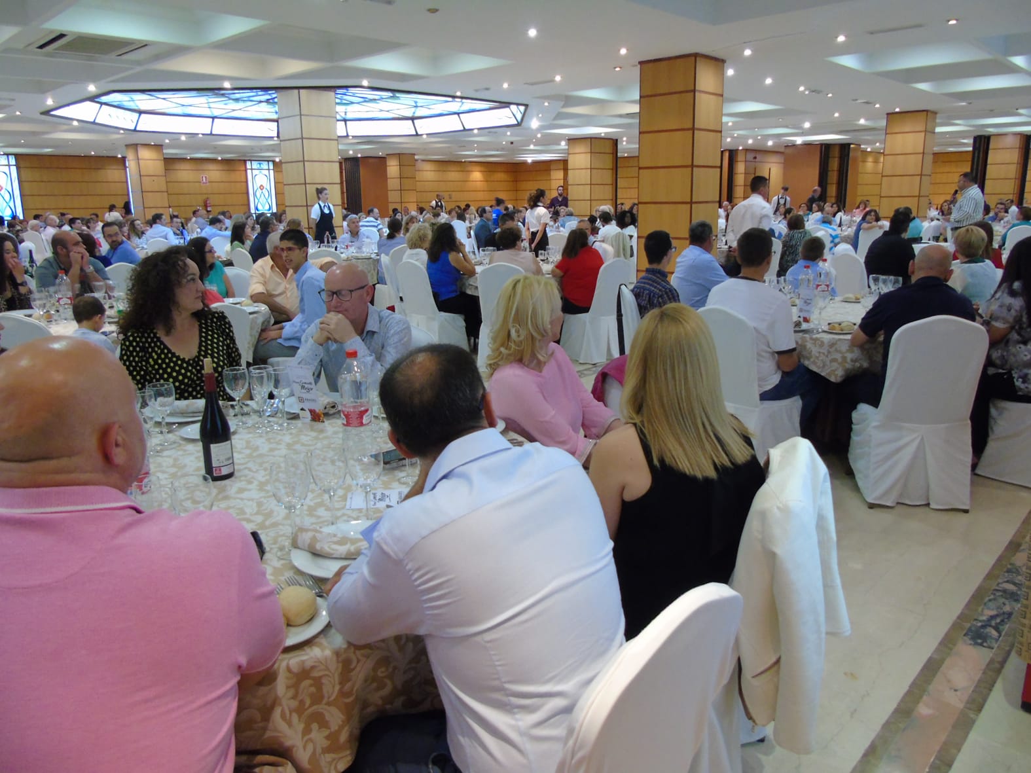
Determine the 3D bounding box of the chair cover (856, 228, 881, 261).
[{"bbox_3d":[5.856,-2.201,12.586,0.460,0.950,0.530,-4,14,-12],"label":"chair cover"}]

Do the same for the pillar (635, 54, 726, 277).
[{"bbox_3d":[1.809,-2.037,8.230,0.640,2.896,0.640,12,19,41],"label":"pillar"}]

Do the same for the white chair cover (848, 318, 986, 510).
[{"bbox_3d":[2.007,0.079,3.785,0.470,0.960,0.550,2,14,10],"label":"white chair cover"}]

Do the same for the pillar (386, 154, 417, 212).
[{"bbox_3d":[-4.285,-7.263,28.464,0.770,3.070,0.770,13,20,42],"label":"pillar"}]

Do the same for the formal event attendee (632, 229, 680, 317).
[{"bbox_3d":[1.117,-0.457,5.253,0.750,1.269,0.480,-6,15,-17],"label":"formal event attendee"}]

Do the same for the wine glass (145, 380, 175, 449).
[{"bbox_3d":[-1.109,0.093,2.349,0.088,0.198,0.088,-1,14,0],"label":"wine glass"}]

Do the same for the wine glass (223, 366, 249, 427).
[{"bbox_3d":[-0.952,0.038,2.580,0.083,0.195,0.083,-1,14,0],"label":"wine glass"}]

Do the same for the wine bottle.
[{"bbox_3d":[-0.834,0.093,2.067,0.081,0.335,0.081,-7,15,-22],"label":"wine bottle"}]

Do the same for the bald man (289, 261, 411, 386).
[{"bbox_3d":[-0.639,0.059,3.353,0.560,1.270,0.750,4,15,17],"label":"bald man"}]

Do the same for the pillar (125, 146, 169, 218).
[{"bbox_3d":[-8.824,-4.357,18.124,0.640,2.896,0.640,12,19,41],"label":"pillar"}]

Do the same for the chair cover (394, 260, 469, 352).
[{"bbox_3d":[-0.822,-0.748,7.233,0.470,0.950,0.550,11,18,39],"label":"chair cover"}]

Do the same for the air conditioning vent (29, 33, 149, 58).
[{"bbox_3d":[-4.362,-3.499,7.633,0.990,0.080,0.880,13,20,42],"label":"air conditioning vent"}]

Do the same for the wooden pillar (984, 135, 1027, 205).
[{"bbox_3d":[15.509,-6.399,23.762,0.780,3.070,0.780,13,20,42],"label":"wooden pillar"}]

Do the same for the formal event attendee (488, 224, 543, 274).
[{"bbox_3d":[0.008,-0.835,6.816,0.500,1.260,0.780,3,15,15],"label":"formal event attendee"}]

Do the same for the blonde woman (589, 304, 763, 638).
[{"bbox_3d":[0.356,0.379,2.084,0.480,1.255,0.750,-7,16,-21],"label":"blonde woman"}]

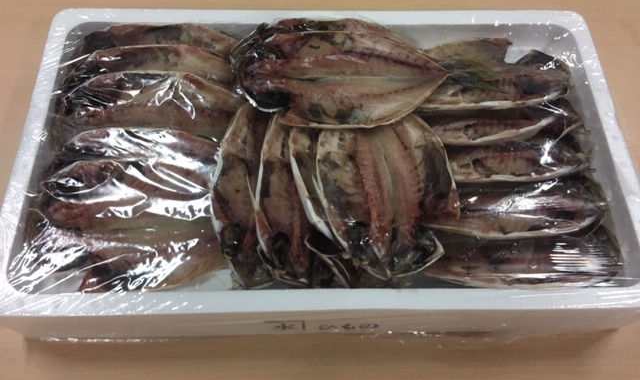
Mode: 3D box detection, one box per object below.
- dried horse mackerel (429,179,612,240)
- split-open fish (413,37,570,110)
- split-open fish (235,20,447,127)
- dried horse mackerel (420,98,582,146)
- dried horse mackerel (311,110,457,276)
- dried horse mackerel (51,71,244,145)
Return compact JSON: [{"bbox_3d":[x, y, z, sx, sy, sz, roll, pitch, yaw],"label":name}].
[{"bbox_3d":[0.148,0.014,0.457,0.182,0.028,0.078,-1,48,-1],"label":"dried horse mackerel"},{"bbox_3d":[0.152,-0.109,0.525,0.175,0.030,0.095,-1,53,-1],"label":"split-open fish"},{"bbox_3d":[0.029,-0.101,0.494,0.213,0.028,0.115,-1,63,-1],"label":"split-open fish"},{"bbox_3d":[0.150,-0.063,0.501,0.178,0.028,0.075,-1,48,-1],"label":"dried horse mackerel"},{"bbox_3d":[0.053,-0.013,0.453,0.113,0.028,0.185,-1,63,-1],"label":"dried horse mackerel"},{"bbox_3d":[-0.144,-0.071,0.494,0.195,0.030,0.092,-1,73,-1],"label":"dried horse mackerel"}]

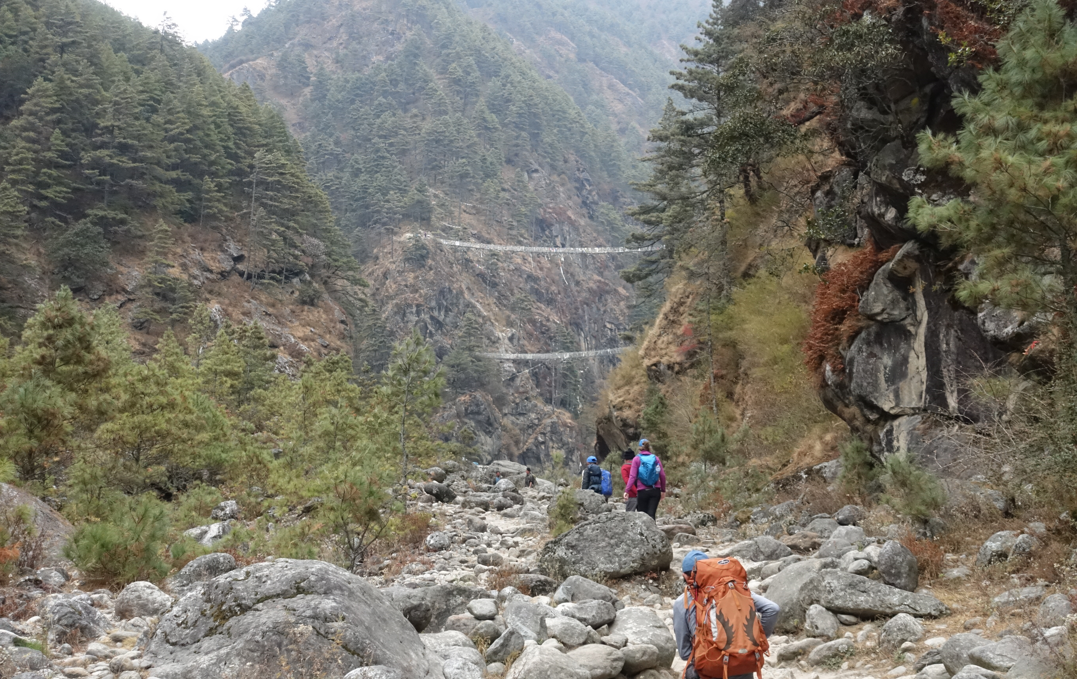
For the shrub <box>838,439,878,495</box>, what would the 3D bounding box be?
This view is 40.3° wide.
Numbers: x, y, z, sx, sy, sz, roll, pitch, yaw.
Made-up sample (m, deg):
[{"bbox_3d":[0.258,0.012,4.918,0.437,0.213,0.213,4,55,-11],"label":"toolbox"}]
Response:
[{"bbox_3d":[5.242,2.061,23.951,0.650,0.930,0.620,0,-6,0],"label":"shrub"}]

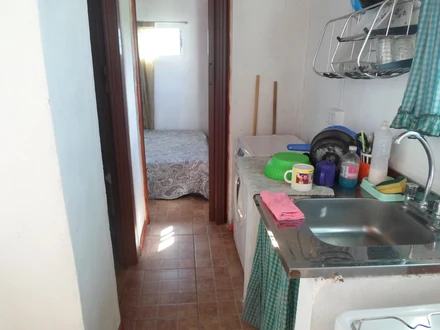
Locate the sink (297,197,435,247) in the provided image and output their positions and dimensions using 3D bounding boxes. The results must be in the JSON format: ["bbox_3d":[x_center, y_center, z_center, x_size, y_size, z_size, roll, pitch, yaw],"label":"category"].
[{"bbox_3d":[0.455,0.243,1.042,0.375,0.160,0.320,-1,18,-5],"label":"sink"}]

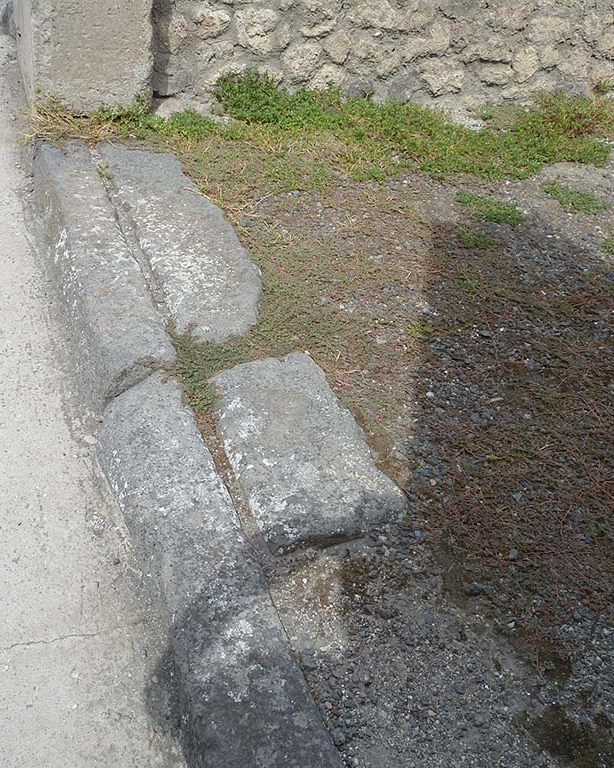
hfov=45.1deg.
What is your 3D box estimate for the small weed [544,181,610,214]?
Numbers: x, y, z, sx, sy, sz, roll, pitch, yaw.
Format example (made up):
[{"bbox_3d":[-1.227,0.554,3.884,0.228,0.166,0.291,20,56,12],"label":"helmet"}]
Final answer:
[{"bbox_3d":[1.331,-0.926,3.653,0.300,0.045,0.240,20,38,14],"label":"small weed"}]

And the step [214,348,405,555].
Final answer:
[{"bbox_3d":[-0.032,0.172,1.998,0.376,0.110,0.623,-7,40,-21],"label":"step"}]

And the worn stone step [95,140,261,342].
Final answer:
[{"bbox_3d":[-0.512,-0.578,2.911,0.356,0.150,1.574,-7,40,-21],"label":"worn stone step"}]

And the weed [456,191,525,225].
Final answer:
[{"bbox_3d":[0.840,-0.808,3.385,0.310,0.050,0.210,17,37,10],"label":"weed"}]

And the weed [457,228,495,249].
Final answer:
[{"bbox_3d":[0.710,-0.610,3.098,0.150,0.045,0.130,16,37,9],"label":"weed"}]

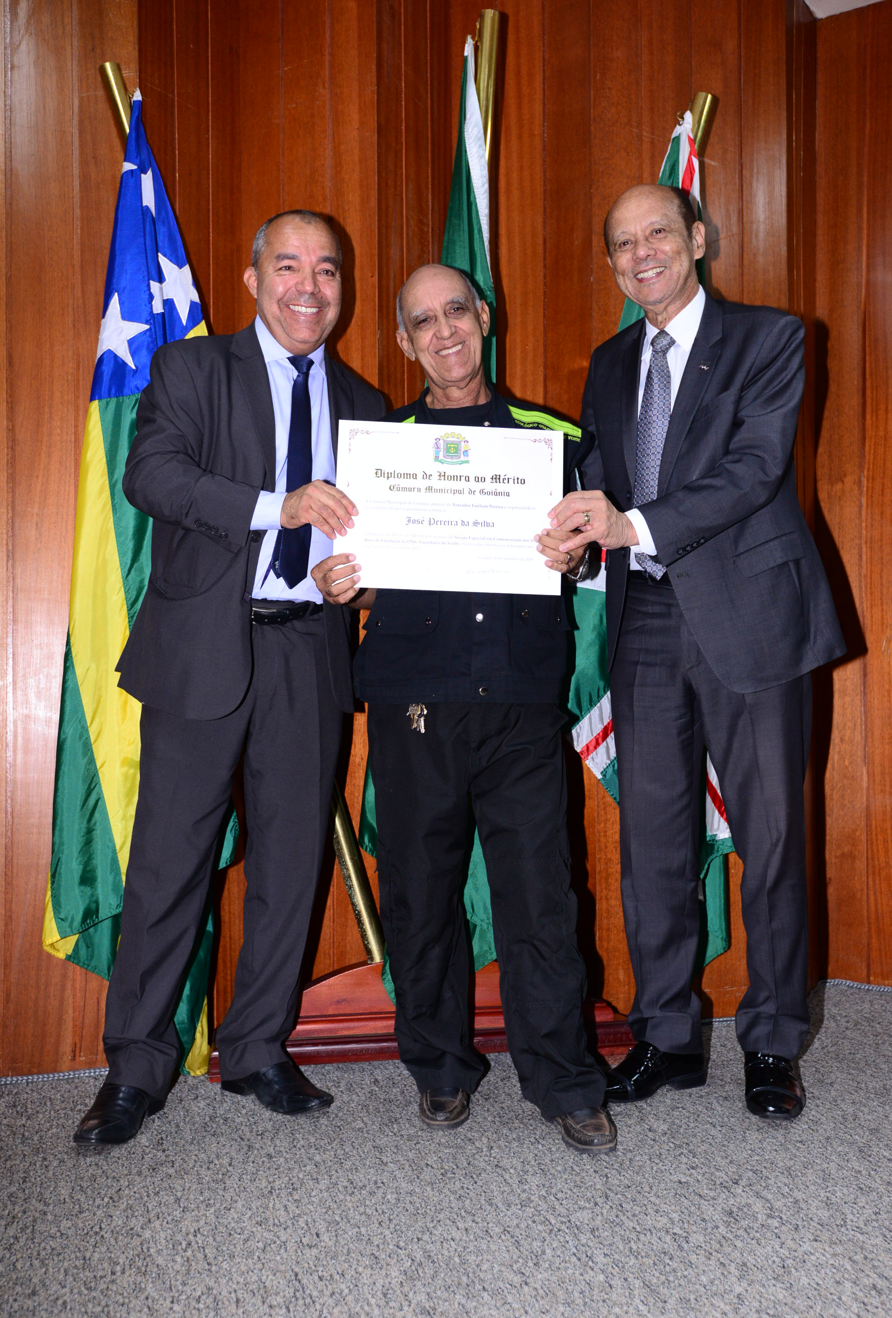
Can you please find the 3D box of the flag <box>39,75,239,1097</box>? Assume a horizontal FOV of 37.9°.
[{"bbox_3d":[-0.611,-0.151,2.616,0.414,1.970,0.202,0,0,-12],"label":"flag"}]

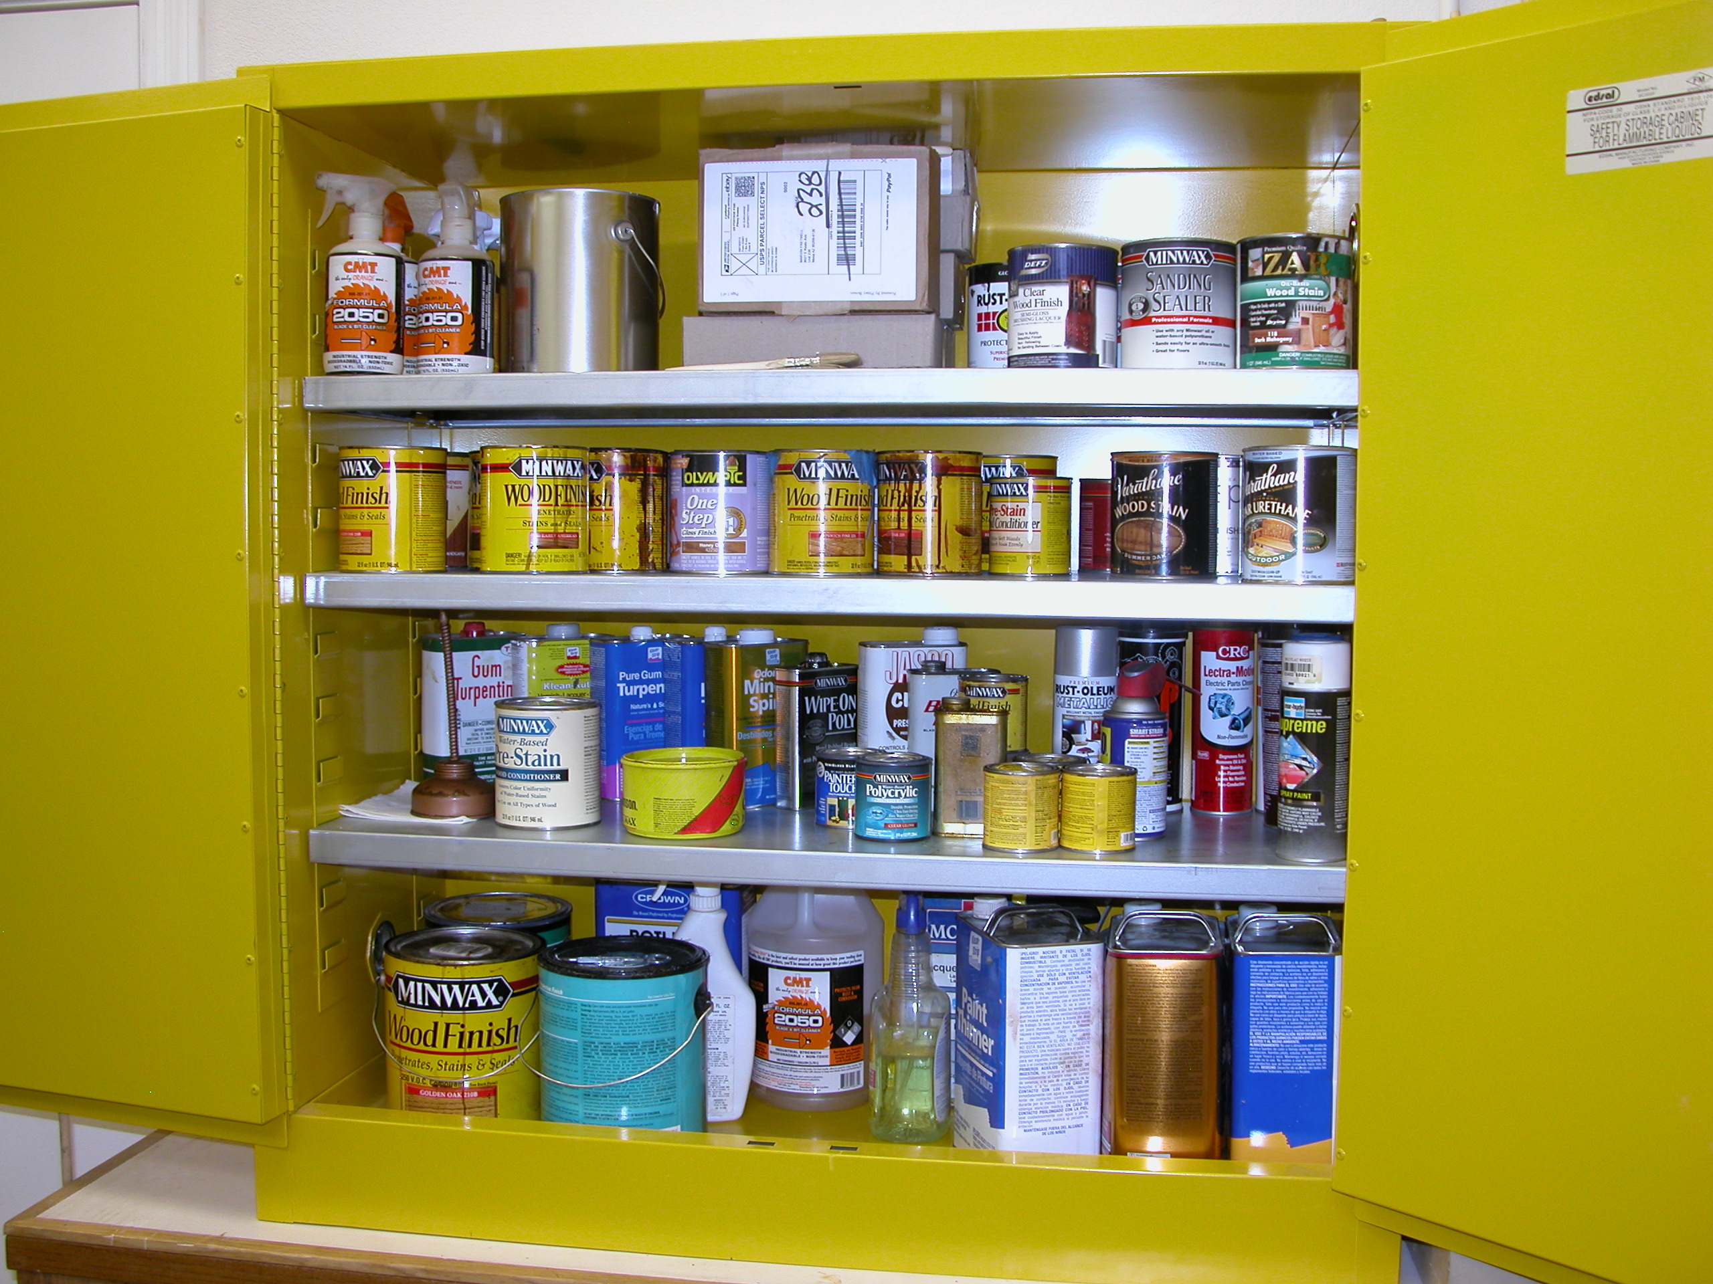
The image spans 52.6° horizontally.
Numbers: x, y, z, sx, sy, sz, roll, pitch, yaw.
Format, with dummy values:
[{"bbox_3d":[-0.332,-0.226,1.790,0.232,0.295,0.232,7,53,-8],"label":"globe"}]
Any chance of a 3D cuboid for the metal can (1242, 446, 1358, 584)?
[{"bbox_3d":[0.416,-0.119,1.626,0.108,0.124,0.108,0,4,0],"label":"metal can"}]

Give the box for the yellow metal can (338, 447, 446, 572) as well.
[{"bbox_3d":[-0.472,-0.134,1.765,0.107,0.124,0.107,0,4,0],"label":"yellow metal can"}]

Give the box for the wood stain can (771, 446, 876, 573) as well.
[{"bbox_3d":[-0.034,-0.133,1.773,0.108,0.124,0.108,0,4,0],"label":"wood stain can"}]

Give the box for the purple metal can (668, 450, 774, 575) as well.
[{"bbox_3d":[-0.136,-0.132,1.780,0.108,0.124,0.108,0,4,0],"label":"purple metal can"}]

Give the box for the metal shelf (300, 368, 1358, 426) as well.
[{"bbox_3d":[-0.020,-0.245,1.771,1.000,0.032,0.340,1,4,9],"label":"metal shelf"}]

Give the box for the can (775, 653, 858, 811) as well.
[{"bbox_3d":[-0.043,0.095,1.889,0.078,0.170,0.046,-2,5,-34],"label":"can"}]

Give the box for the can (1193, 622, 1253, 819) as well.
[{"bbox_3d":[0.401,0.076,1.899,0.066,0.220,0.066,1,4,9],"label":"can"}]

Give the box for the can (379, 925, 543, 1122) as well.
[{"bbox_3d":[-0.409,0.410,1.814,0.168,0.194,0.168,0,4,0],"label":"can"}]

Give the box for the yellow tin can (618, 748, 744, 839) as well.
[{"bbox_3d":[-0.174,0.151,1.750,0.126,0.075,0.126,0,4,0],"label":"yellow tin can"}]

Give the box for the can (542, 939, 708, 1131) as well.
[{"bbox_3d":[-0.231,0.413,1.730,0.170,0.196,0.170,0,4,-8],"label":"can"}]

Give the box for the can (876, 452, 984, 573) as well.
[{"bbox_3d":[0.076,-0.133,1.784,0.108,0.124,0.108,0,4,0],"label":"can"}]

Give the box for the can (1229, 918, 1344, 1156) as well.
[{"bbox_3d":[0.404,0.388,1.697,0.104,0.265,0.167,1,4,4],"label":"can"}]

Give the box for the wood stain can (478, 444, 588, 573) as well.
[{"bbox_3d":[-0.323,-0.132,1.739,0.108,0.124,0.108,0,4,0],"label":"wood stain can"}]

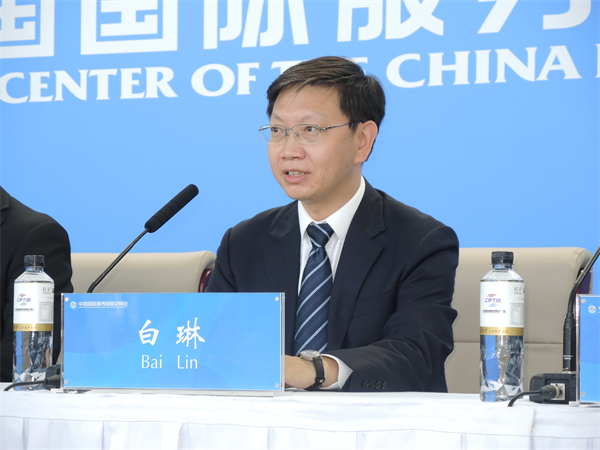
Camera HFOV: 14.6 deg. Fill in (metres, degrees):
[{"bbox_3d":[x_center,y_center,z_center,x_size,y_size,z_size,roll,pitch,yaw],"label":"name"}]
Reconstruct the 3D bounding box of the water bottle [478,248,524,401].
[{"bbox_3d":[0.294,0.148,3.400,0.065,0.219,0.065,0,-2,0],"label":"water bottle"}]

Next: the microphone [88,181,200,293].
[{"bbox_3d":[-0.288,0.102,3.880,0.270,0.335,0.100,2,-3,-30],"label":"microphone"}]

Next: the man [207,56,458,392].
[{"bbox_3d":[-0.028,0.352,3.760,0.530,1.300,0.740,-1,-3,22],"label":"man"}]

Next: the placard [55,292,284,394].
[{"bbox_3d":[-0.194,0.181,3.570,0.375,0.155,0.075,-1,-3,24],"label":"placard"}]

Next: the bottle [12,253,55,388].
[{"bbox_3d":[-0.429,0.158,3.770,0.065,0.219,0.065,0,-2,0],"label":"bottle"}]

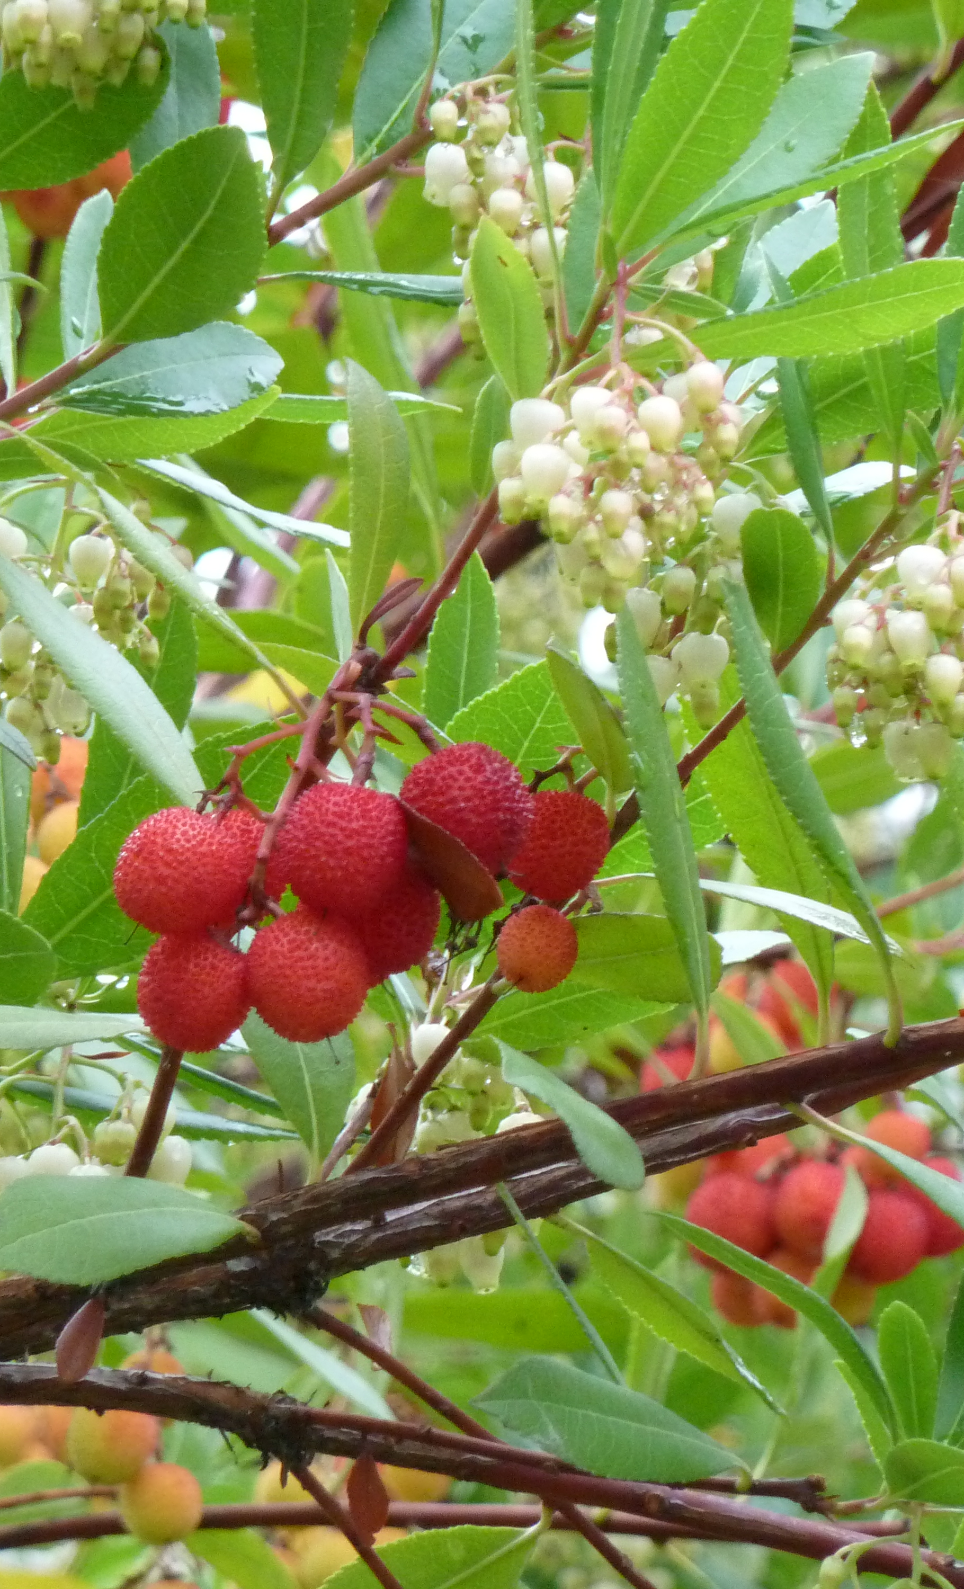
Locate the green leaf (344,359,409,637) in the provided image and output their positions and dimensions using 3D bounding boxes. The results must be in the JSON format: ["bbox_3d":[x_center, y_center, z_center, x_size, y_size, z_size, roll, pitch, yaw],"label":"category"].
[{"bbox_3d":[-0.017,-0.049,2.610,0.013,0.045,0.005,-3,-3,17],"label":"green leaf"}]

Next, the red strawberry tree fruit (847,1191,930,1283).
[{"bbox_3d":[0.079,0.086,3.100,0.017,0.018,0.017,0,-5,0],"label":"red strawberry tree fruit"}]

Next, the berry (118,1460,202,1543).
[{"bbox_3d":[-0.060,0.131,2.950,0.016,0.016,0.016,0,-10,0],"label":"berry"}]

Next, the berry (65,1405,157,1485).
[{"bbox_3d":[-0.068,0.119,2.950,0.017,0.017,0.017,0,-10,0],"label":"berry"}]

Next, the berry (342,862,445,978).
[{"bbox_3d":[-0.016,0.021,2.620,0.019,0.019,0.019,0,-5,0],"label":"berry"}]

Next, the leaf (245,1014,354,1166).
[{"bbox_3d":[-0.032,0.045,2.630,0.019,0.036,0.007,-12,0,0],"label":"leaf"}]

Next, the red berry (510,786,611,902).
[{"bbox_3d":[0.012,0.008,2.610,0.018,0.018,0.018,0,-5,0],"label":"red berry"}]

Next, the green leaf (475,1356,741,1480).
[{"bbox_3d":[0.021,0.103,2.630,0.048,0.018,0.008,13,-27,0],"label":"green leaf"}]

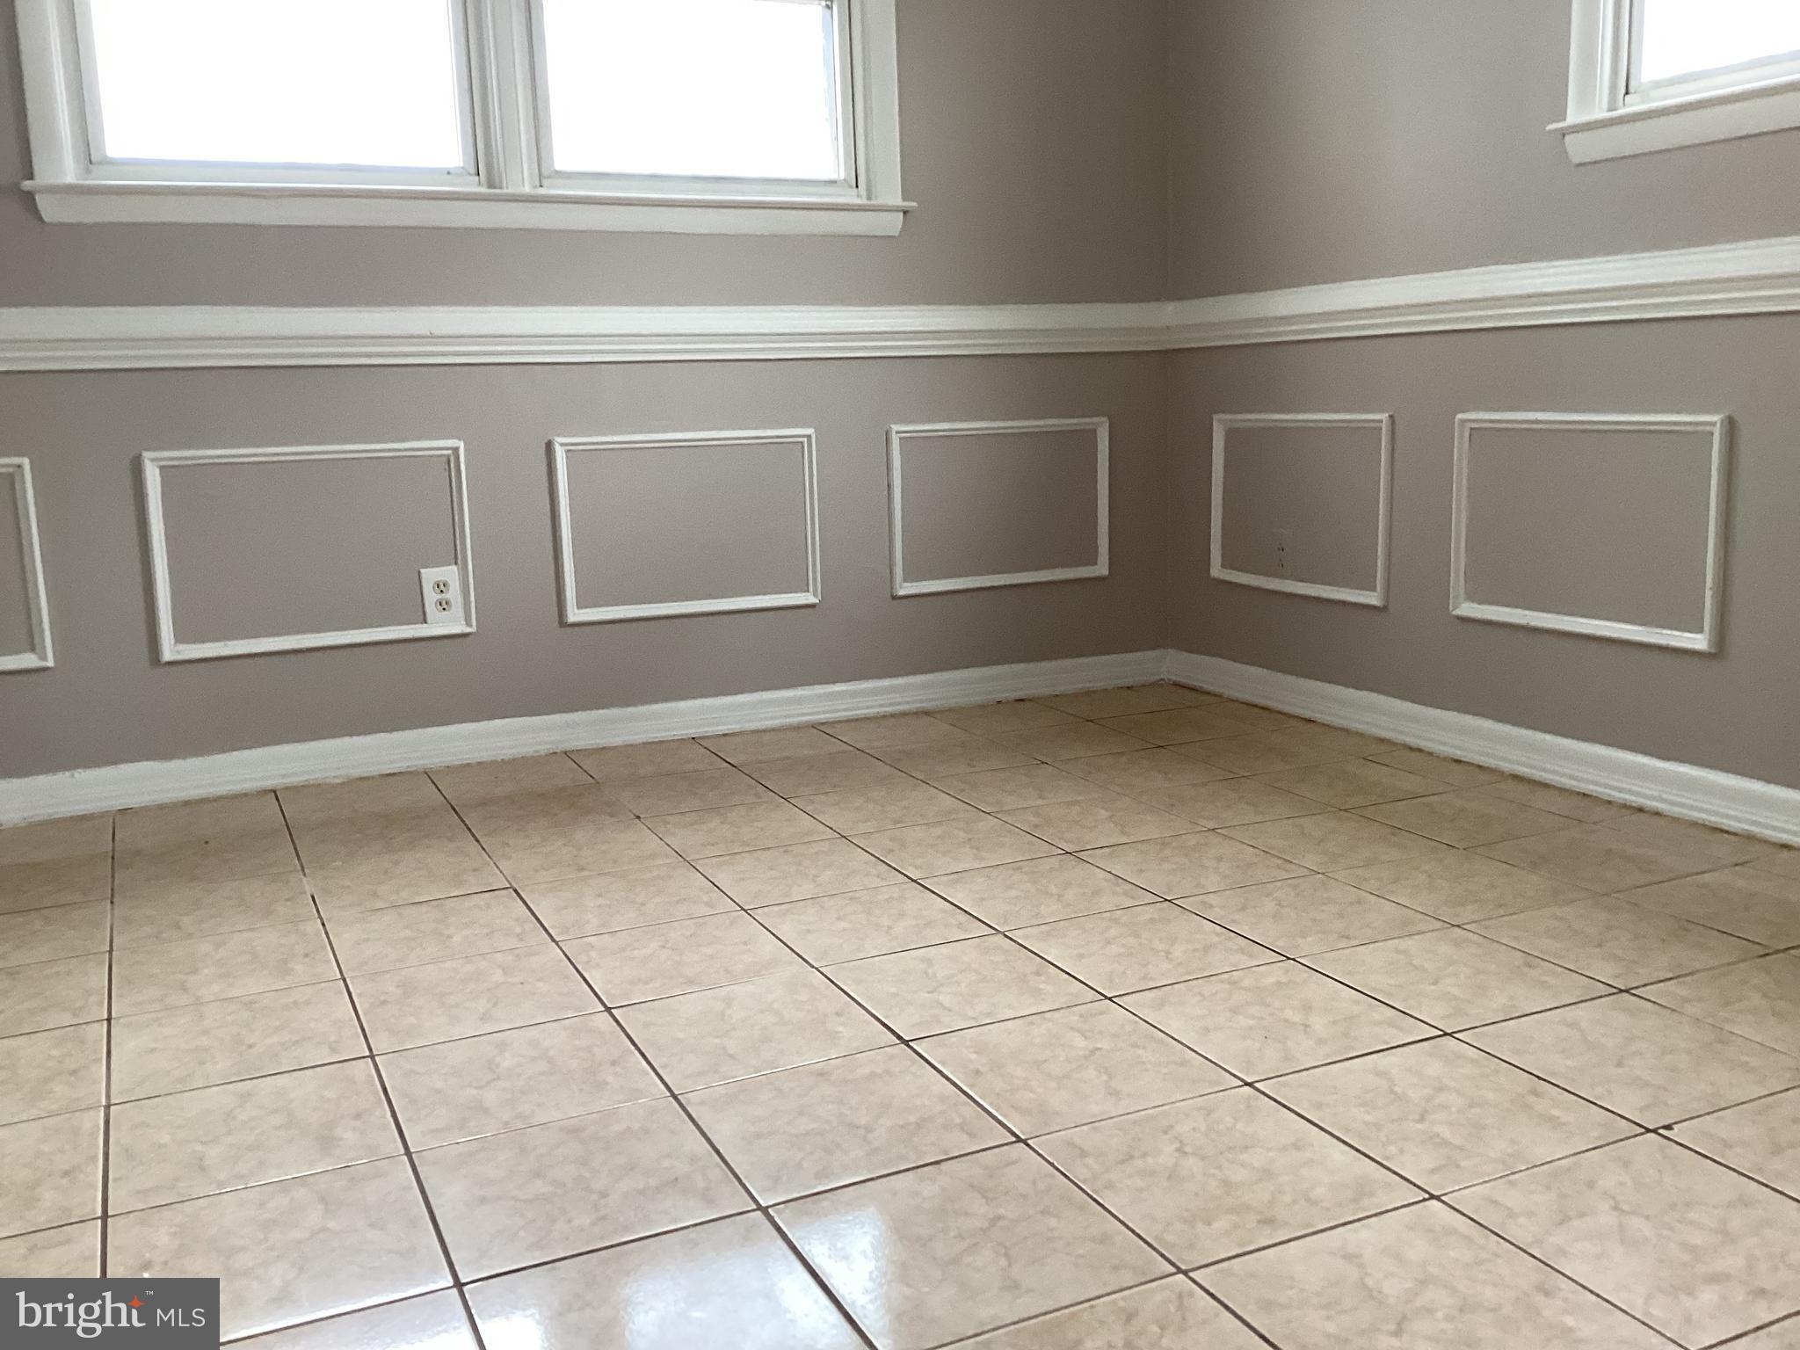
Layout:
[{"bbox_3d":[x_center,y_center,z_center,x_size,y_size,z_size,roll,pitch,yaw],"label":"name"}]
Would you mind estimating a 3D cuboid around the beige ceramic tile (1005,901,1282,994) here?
[{"bbox_3d":[0.355,0.402,2.361,0.301,0.012,0.301,-6,11,-24],"label":"beige ceramic tile"}]

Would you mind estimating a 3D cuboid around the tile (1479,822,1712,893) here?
[{"bbox_3d":[1.180,0.309,2.738,0.301,0.012,0.301,-6,11,-24],"label":"tile"}]

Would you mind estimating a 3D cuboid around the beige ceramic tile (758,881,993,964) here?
[{"bbox_3d":[-0.050,0.388,2.507,0.301,0.012,0.301,-6,11,-24],"label":"beige ceramic tile"}]

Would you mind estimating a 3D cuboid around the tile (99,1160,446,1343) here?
[{"bbox_3d":[-0.615,0.569,1.582,0.297,0.010,0.297,-6,11,-24],"label":"tile"}]

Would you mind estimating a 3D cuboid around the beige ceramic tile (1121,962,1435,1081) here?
[{"bbox_3d":[0.484,0.447,2.090,0.301,0.012,0.301,-6,11,-24],"label":"beige ceramic tile"}]

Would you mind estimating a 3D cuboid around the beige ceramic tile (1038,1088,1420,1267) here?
[{"bbox_3d":[0.338,0.522,1.687,0.298,0.010,0.298,-6,11,-24],"label":"beige ceramic tile"}]

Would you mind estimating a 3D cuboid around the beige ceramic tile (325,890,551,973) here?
[{"bbox_3d":[-0.726,0.403,2.518,0.298,0.010,0.298,-6,11,-24],"label":"beige ceramic tile"}]

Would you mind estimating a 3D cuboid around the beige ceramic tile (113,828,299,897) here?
[{"bbox_3d":[-1.258,0.344,2.934,0.298,0.010,0.298,-6,11,-24],"label":"beige ceramic tile"}]

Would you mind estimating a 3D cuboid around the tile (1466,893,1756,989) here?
[{"bbox_3d":[1.031,0.384,2.332,0.297,0.010,0.297,-6,11,-24],"label":"tile"}]

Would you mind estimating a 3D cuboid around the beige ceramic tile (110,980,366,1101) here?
[{"bbox_3d":[-0.872,0.480,2.123,0.297,0.010,0.297,-6,11,-24],"label":"beige ceramic tile"}]

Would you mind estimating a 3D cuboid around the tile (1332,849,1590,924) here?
[{"bbox_3d":[0.903,0.340,2.603,0.297,0.010,0.297,-6,11,-24],"label":"tile"}]

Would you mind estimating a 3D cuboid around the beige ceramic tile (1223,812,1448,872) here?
[{"bbox_3d":[0.776,0.295,2.884,0.301,0.012,0.301,-6,11,-24],"label":"beige ceramic tile"}]

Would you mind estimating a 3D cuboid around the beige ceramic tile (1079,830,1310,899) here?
[{"bbox_3d":[0.501,0.326,2.759,0.301,0.012,0.301,-6,11,-24],"label":"beige ceramic tile"}]

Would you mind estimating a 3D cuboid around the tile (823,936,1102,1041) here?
[{"bbox_3d":[0.080,0.431,2.228,0.298,0.010,0.298,-6,11,-24],"label":"tile"}]

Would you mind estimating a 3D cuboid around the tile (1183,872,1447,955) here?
[{"bbox_3d":[0.628,0.370,2.479,0.298,0.010,0.298,-6,11,-24],"label":"tile"}]

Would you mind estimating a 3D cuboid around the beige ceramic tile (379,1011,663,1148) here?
[{"bbox_3d":[-0.469,0.493,1.978,0.297,0.010,0.297,-6,11,-24],"label":"beige ceramic tile"}]

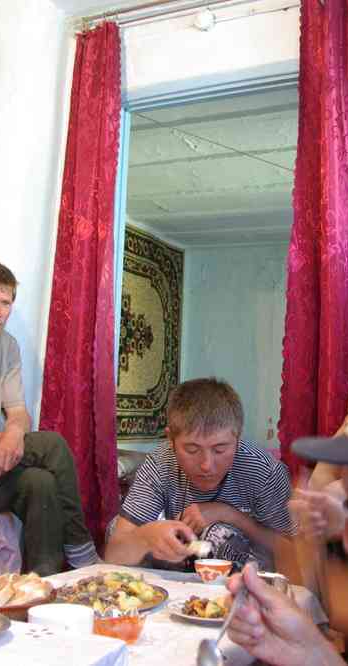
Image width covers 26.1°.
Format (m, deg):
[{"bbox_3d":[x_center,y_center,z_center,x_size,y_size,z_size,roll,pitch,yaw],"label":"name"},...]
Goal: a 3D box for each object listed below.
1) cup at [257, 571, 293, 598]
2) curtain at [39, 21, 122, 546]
[{"bbox_3d":[0.204,0.533,1.573,0.090,0.058,0.090,1,-8,0],"label":"cup"},{"bbox_3d":[-0.341,-0.208,2.902,0.305,2.119,0.130,-2,-8,21],"label":"curtain"}]

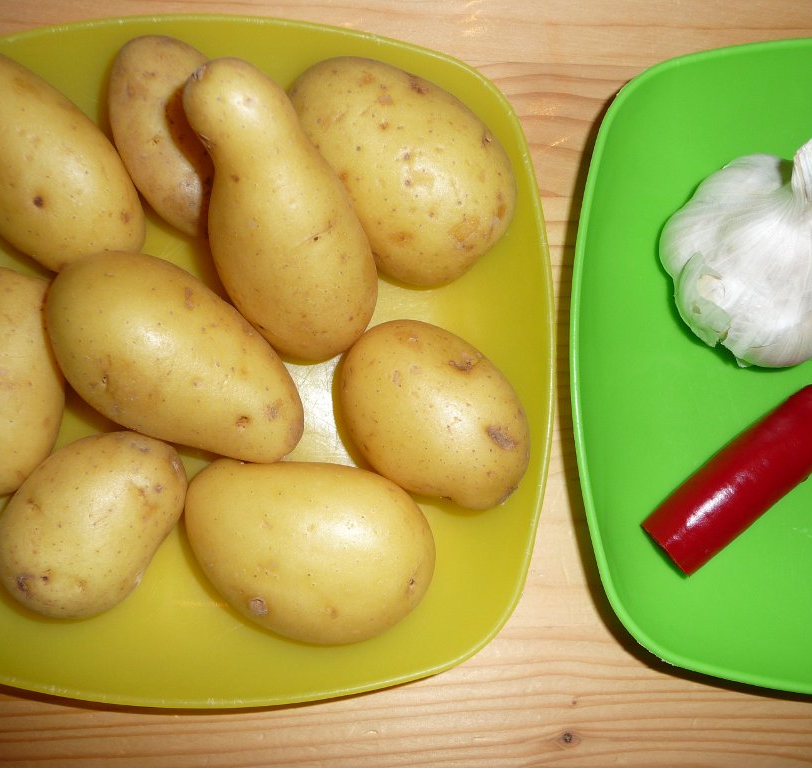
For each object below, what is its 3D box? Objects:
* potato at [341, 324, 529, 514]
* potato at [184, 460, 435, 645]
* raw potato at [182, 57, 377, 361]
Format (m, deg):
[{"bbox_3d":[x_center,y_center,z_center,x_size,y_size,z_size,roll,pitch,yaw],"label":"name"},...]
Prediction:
[{"bbox_3d":[0.008,0.009,0.236,0.063,0.039,0.042,44,85,1],"label":"potato"},{"bbox_3d":[-0.026,0.044,0.230,0.072,0.043,0.049,21,85,-1],"label":"potato"},{"bbox_3d":[-0.035,-0.046,0.229,0.042,0.040,0.087,-23,103,-4],"label":"raw potato"}]

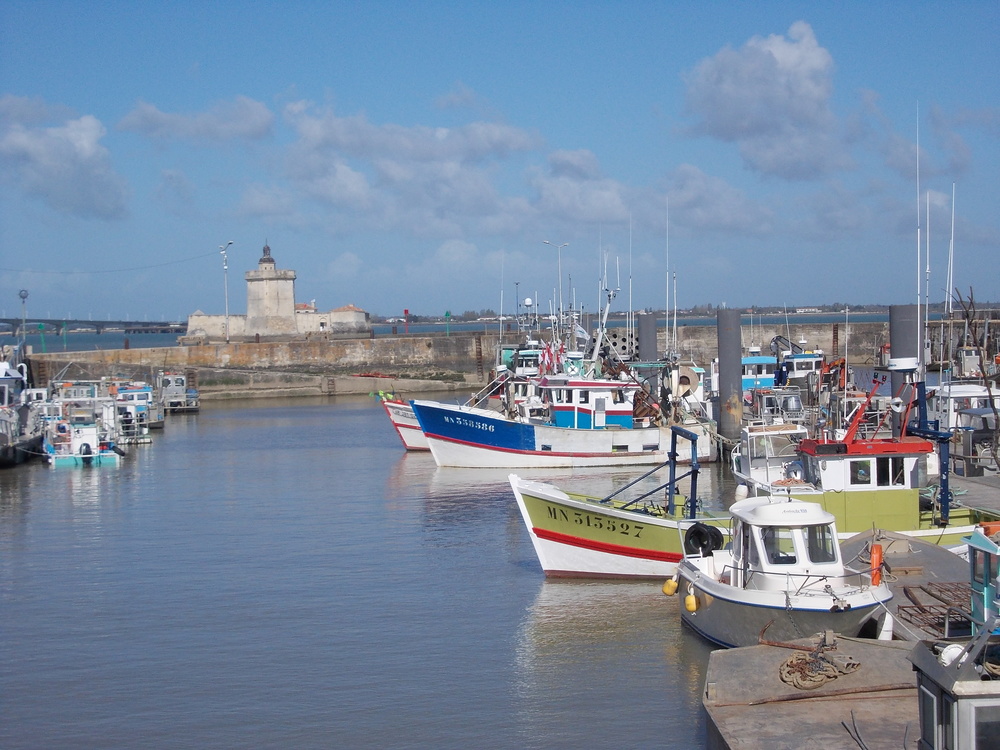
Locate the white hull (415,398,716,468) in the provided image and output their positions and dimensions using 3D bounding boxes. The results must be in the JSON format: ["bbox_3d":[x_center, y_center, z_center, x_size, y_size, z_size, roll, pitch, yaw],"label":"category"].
[{"bbox_3d":[2.384,2.027,75.800,11.200,2.550,3.900,-1,2,3],"label":"white hull"}]

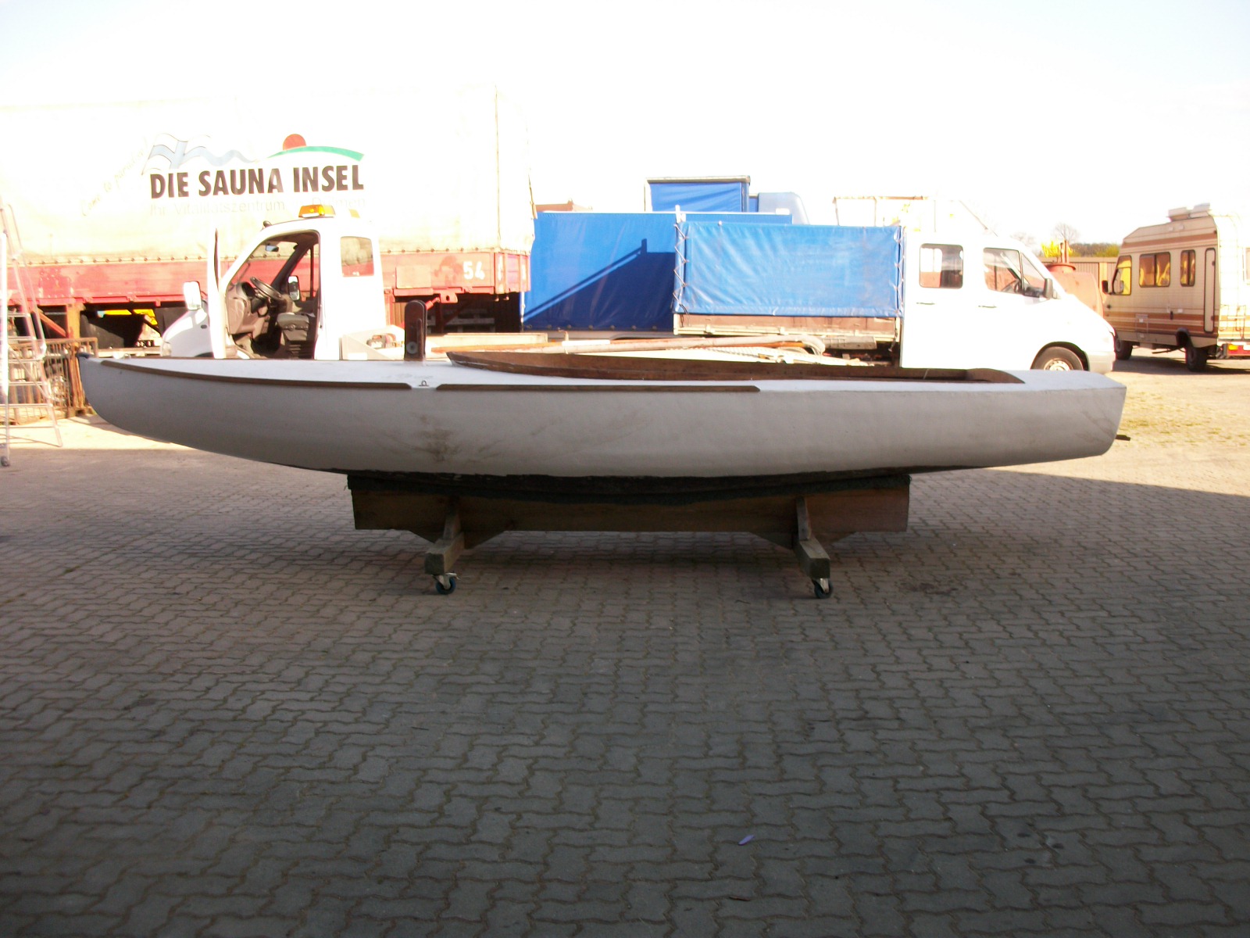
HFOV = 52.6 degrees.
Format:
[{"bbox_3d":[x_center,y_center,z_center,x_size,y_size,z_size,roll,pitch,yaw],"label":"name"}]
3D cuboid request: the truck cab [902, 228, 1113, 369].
[{"bbox_3d":[5.520,-2.340,18.200,3.120,2.170,1.970,0,8,4],"label":"truck cab"}]

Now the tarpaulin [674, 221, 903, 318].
[{"bbox_3d":[2.330,-2.900,18.500,3.200,1.320,2.000,0,8,4],"label":"tarpaulin"}]

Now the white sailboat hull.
[{"bbox_3d":[-0.290,-0.280,6.700,5.560,0.780,1.720,0,8,5],"label":"white sailboat hull"}]

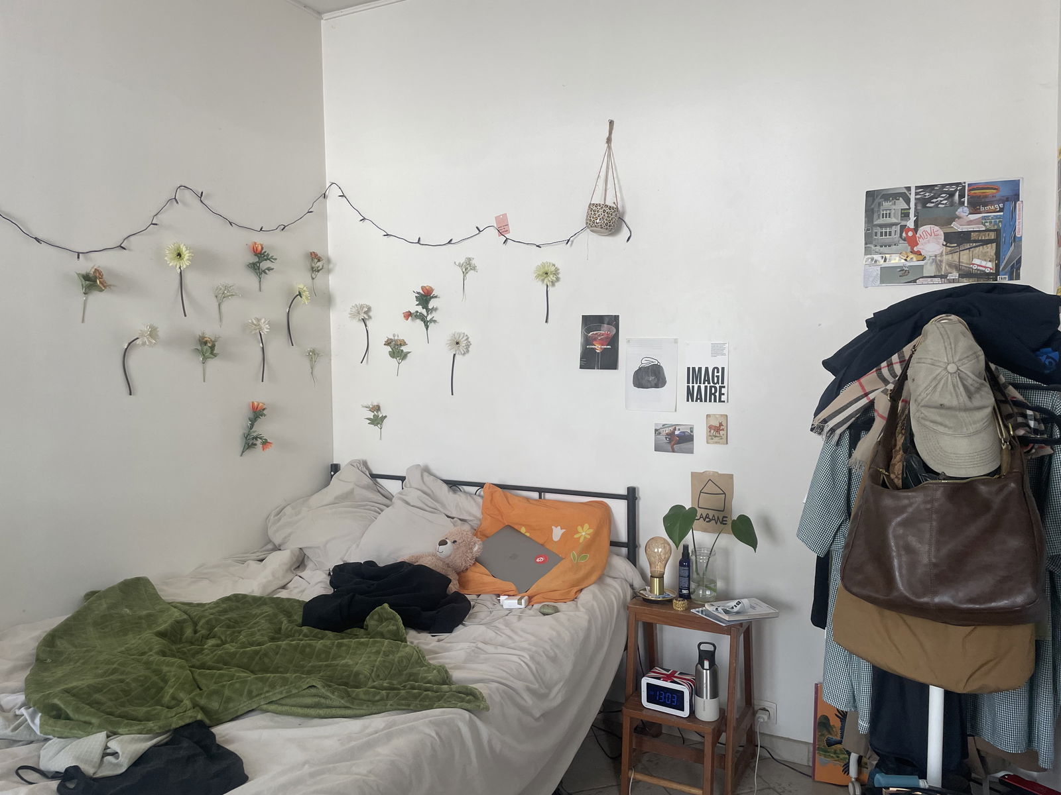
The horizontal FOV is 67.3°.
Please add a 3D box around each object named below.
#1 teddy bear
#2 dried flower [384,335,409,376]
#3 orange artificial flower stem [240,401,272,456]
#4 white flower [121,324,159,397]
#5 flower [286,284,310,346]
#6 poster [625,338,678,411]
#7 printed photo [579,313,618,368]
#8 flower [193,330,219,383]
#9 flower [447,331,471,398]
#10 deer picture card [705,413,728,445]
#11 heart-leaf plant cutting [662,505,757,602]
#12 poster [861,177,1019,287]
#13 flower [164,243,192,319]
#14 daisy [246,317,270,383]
[{"bbox_3d":[-0.322,0.590,2.800,0.210,0.180,0.340,9,48,42],"label":"teddy bear"},{"bbox_3d":[-0.567,-0.177,3.376,0.098,0.176,0.050,1,4,28],"label":"dried flower"},{"bbox_3d":[-1.129,0.128,3.281,0.060,0.225,0.120,1,4,27],"label":"orange artificial flower stem"},{"bbox_3d":[-1.306,-0.126,2.663,0.090,0.240,0.095,1,4,27],"label":"white flower"},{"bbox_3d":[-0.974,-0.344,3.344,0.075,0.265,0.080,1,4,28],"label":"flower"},{"bbox_3d":[0.438,-0.081,2.877,0.194,0.262,0.006,1,4,27],"label":"poster"},{"bbox_3d":[0.256,-0.205,2.962,0.153,0.201,0.008,4,5,28],"label":"printed photo"},{"bbox_3d":[-1.168,-0.145,2.869,0.070,0.182,0.100,1,4,27],"label":"flower"},{"bbox_3d":[-0.293,-0.139,3.219,0.108,0.258,0.060,1,4,27],"label":"flower"},{"bbox_3d":[0.647,0.111,2.760,0.074,0.104,0.008,1,4,27],"label":"deer picture card"},{"bbox_3d":[0.589,0.507,2.614,0.300,0.300,0.170,1,4,27],"label":"heart-leaf plant cutting"},{"bbox_3d":[1.245,-0.494,2.420,0.424,0.301,0.008,2,4,28],"label":"poster"},{"bbox_3d":[-1.249,-0.416,2.829,0.065,0.265,0.085,1,4,28],"label":"flower"},{"bbox_3d":[-1.081,-0.187,3.161,0.060,0.260,0.080,1,4,28],"label":"daisy"}]

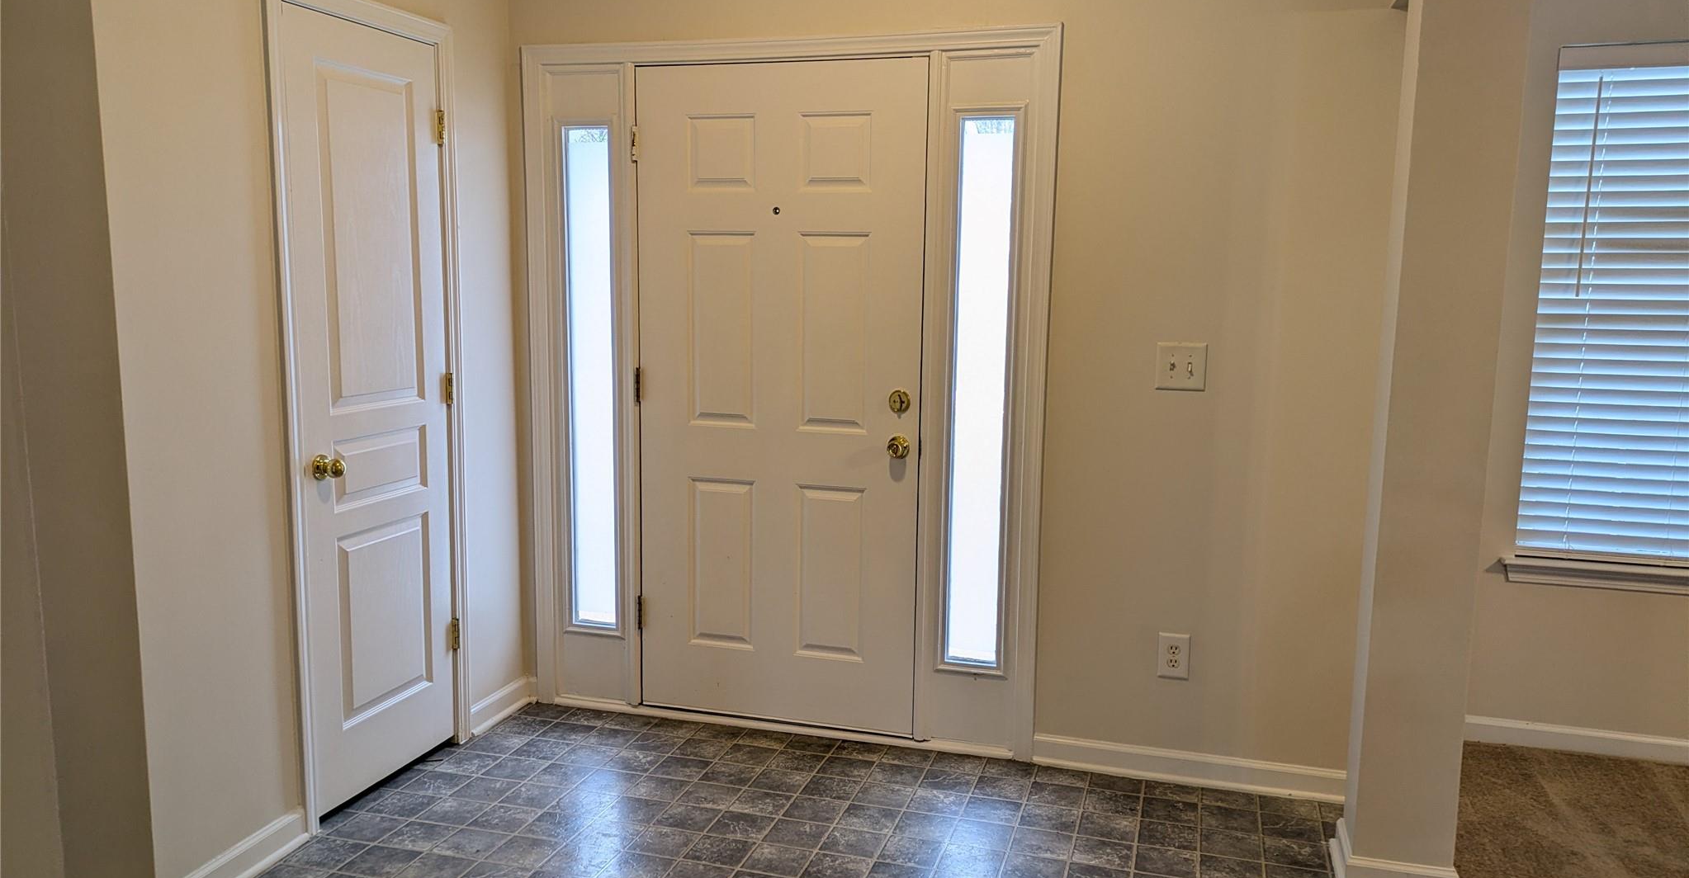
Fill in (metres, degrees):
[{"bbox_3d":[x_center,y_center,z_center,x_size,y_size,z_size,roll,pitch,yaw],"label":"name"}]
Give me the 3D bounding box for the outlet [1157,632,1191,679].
[{"bbox_3d":[0.943,0.622,3.485,0.084,0.131,0.011,3,9,17],"label":"outlet"}]

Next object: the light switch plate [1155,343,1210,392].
[{"bbox_3d":[0.932,-0.199,3.374,0.131,0.130,0.013,3,9,17],"label":"light switch plate"}]

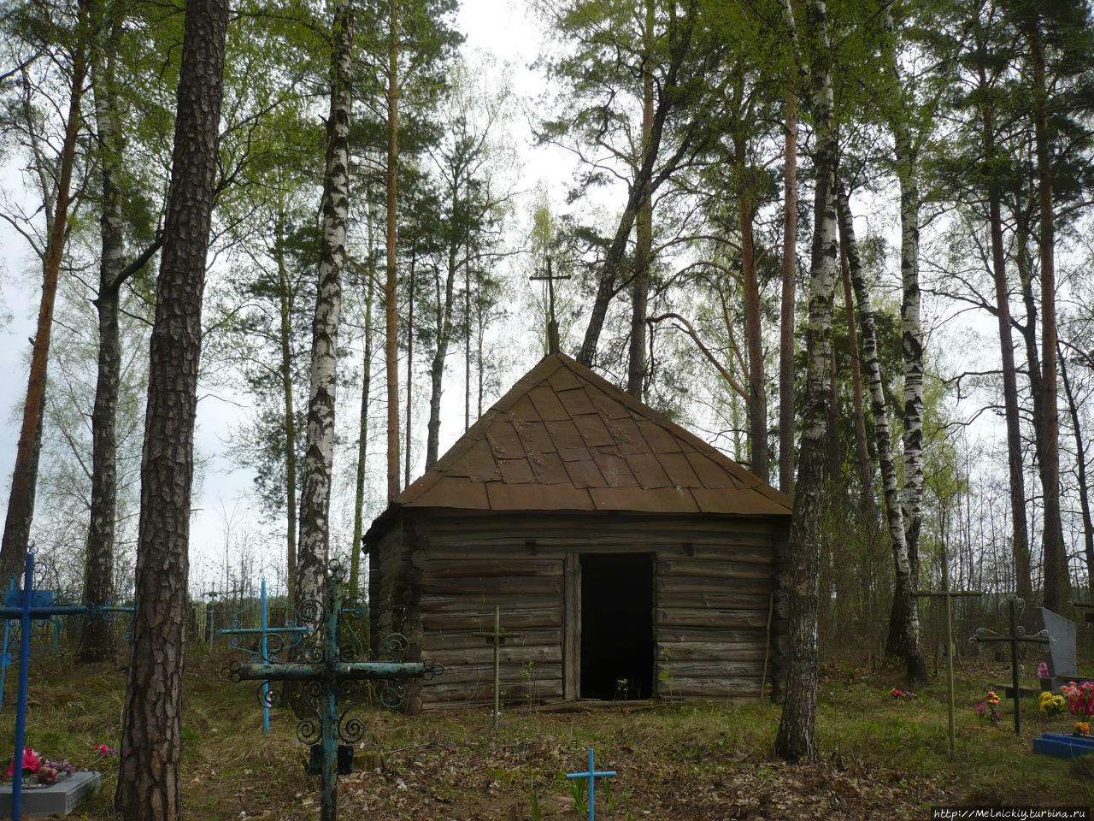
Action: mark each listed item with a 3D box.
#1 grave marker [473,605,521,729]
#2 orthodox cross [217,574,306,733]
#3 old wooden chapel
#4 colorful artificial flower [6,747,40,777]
[{"bbox_3d":[-0.532,2.725,11.766,0.517,1.258,0.080,2,-11,-15],"label":"grave marker"},{"bbox_3d":[-3.020,2.595,11.828,0.930,1.581,0.090,2,-11,-15],"label":"orthodox cross"},{"bbox_3d":[0.134,1.666,16.813,5.450,5.137,5.614,2,-11,-15],"label":"old wooden chapel"},{"bbox_3d":[-3.606,2.419,7.607,0.220,0.195,0.200,2,-11,-14],"label":"colorful artificial flower"}]

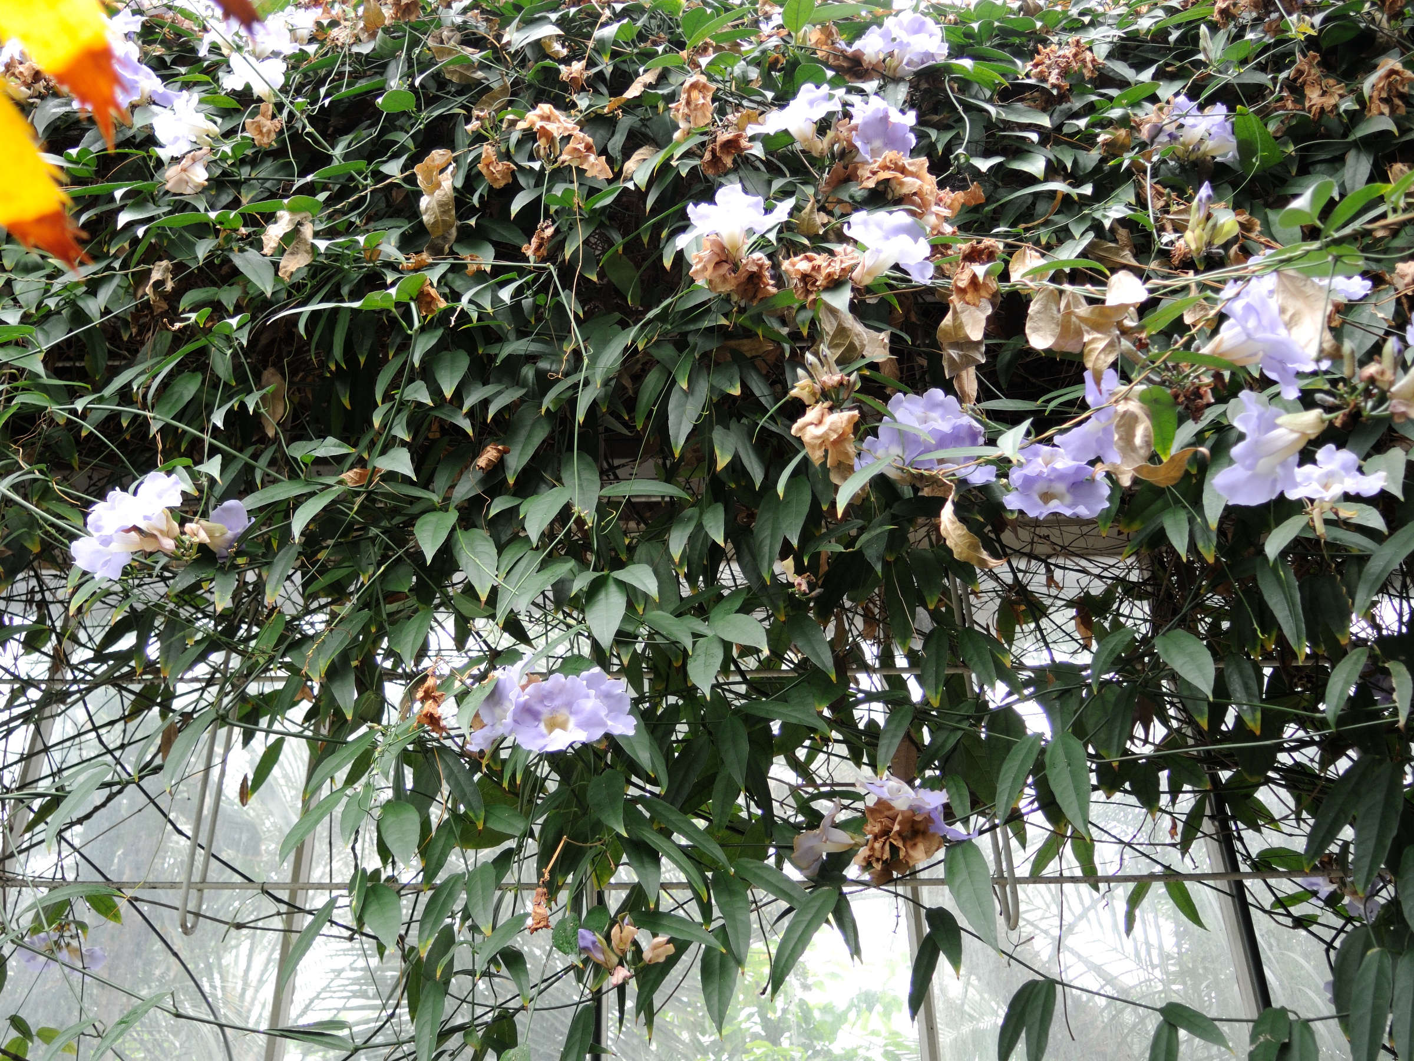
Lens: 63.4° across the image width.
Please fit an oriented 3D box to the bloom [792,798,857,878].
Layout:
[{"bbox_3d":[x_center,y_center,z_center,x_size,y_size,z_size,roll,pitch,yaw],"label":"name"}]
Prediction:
[{"bbox_3d":[0.102,0.262,0.970,0.058,0.064,0.058,-12,-33,18],"label":"bloom"}]

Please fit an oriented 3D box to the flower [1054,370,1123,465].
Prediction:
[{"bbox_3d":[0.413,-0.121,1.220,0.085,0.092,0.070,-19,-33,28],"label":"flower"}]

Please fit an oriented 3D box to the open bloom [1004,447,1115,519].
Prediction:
[{"bbox_3d":[0.286,-0.039,0.940,0.086,0.063,0.055,-4,-30,4],"label":"open bloom"}]

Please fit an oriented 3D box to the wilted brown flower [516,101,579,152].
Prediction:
[{"bbox_3d":[-0.211,-0.537,1.520,0.080,0.060,0.060,-2,-29,0],"label":"wilted brown flower"}]

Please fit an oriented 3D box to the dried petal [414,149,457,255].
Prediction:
[{"bbox_3d":[-0.296,-0.359,1.248,0.046,0.120,0.040,-2,-32,-1],"label":"dried petal"}]

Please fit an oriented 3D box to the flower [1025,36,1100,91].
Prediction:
[{"bbox_3d":[0.433,-0.569,1.394,0.087,0.050,0.050,-2,-32,-1],"label":"flower"}]

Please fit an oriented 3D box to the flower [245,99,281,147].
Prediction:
[{"bbox_3d":[-0.613,-0.562,1.580,0.050,0.060,0.045,-2,-29,0],"label":"flower"}]

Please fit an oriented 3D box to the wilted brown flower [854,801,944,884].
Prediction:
[{"bbox_3d":[0.161,0.263,0.960,0.074,0.068,0.062,-6,-32,8],"label":"wilted brown flower"}]

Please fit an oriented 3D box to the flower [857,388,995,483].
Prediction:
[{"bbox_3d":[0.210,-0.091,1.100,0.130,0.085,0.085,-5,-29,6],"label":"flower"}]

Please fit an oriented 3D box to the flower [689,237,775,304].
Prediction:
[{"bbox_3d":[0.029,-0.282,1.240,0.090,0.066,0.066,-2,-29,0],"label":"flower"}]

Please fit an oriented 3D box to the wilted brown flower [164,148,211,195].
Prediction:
[{"bbox_3d":[-0.545,-0.377,1.200,0.038,0.044,0.042,25,-25,19],"label":"wilted brown flower"}]

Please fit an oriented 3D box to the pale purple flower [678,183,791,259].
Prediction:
[{"bbox_3d":[0.022,-0.250,0.930,0.092,0.058,0.078,-3,12,2],"label":"pale purple flower"}]

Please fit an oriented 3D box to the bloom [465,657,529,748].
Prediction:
[{"bbox_3d":[-0.175,0.149,0.970,0.055,0.077,0.068,8,-30,-41],"label":"bloom"}]

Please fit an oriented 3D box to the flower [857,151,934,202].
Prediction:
[{"bbox_3d":[0.203,-0.380,1.227,0.079,0.044,0.046,1,-32,-6],"label":"flower"}]

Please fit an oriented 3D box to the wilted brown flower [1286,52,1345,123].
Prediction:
[{"bbox_3d":[0.788,-0.574,1.480,0.075,0.085,0.060,-1,-29,0],"label":"wilted brown flower"}]

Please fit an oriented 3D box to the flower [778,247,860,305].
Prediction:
[{"bbox_3d":[0.119,-0.267,1.200,0.083,0.055,0.055,-1,-29,0],"label":"flower"}]

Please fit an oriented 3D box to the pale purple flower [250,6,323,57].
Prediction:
[{"bbox_3d":[-0.520,-0.617,1.414,0.085,0.048,0.050,-2,-32,-1],"label":"pale purple flower"}]

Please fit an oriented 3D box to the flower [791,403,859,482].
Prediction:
[{"bbox_3d":[0.114,-0.085,1.100,0.065,0.072,0.055,-1,-29,0],"label":"flower"}]

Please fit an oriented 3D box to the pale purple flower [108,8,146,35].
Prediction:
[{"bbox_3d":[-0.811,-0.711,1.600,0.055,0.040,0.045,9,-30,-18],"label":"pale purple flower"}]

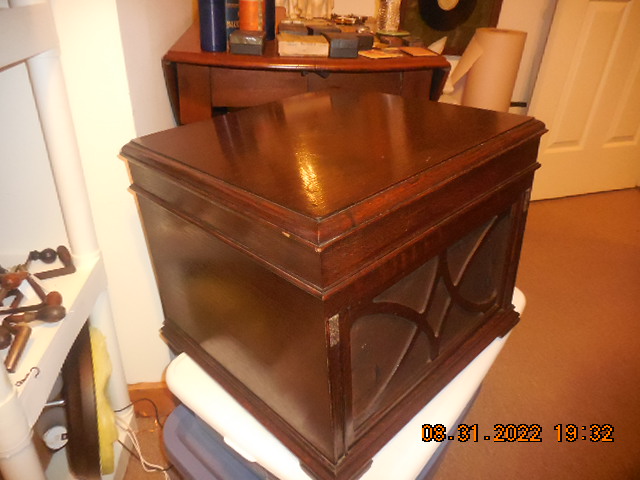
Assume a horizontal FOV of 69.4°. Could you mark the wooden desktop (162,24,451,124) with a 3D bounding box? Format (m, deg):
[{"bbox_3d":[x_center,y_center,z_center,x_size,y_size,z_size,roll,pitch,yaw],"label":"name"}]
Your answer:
[{"bbox_3d":[-0.095,-0.348,1.694,0.733,0.730,1.065,-2,29,-9],"label":"wooden desktop"}]

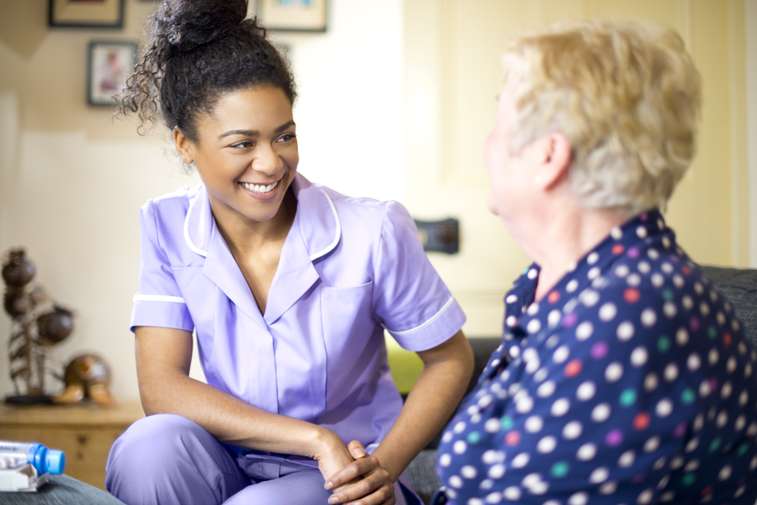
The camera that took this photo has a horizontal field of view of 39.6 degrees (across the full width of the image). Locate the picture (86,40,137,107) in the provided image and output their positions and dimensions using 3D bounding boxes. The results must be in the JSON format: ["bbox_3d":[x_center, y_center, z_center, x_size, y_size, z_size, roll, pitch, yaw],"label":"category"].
[{"bbox_3d":[-0.710,-0.476,2.800,0.135,0.177,0.020,1,-3,-1],"label":"picture"}]

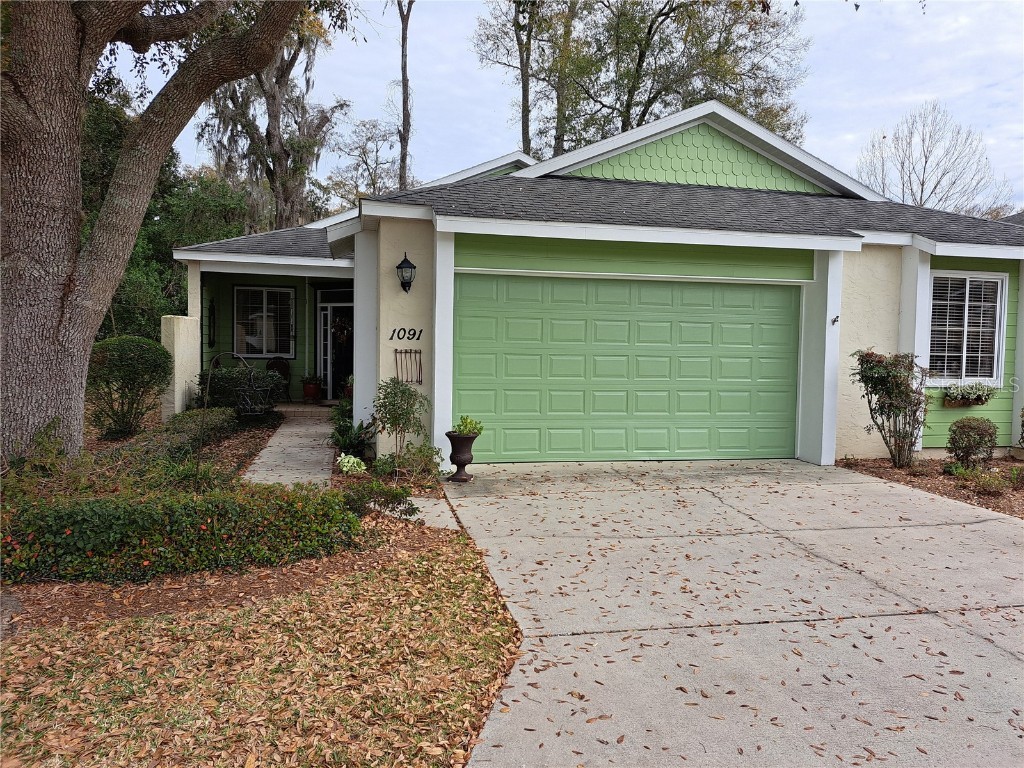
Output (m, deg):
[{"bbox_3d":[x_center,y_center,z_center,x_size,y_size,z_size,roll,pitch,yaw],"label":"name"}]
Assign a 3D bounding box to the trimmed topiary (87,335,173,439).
[{"bbox_3d":[-5.371,0.043,9.912,1.160,1.320,1.150,0,2,-11],"label":"trimmed topiary"}]

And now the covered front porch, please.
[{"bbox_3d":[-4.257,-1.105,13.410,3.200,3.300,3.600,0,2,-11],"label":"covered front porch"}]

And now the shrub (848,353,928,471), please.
[{"bbox_3d":[5.104,0.317,9.560,0.920,1.533,0.750,0,3,-11],"label":"shrub"}]

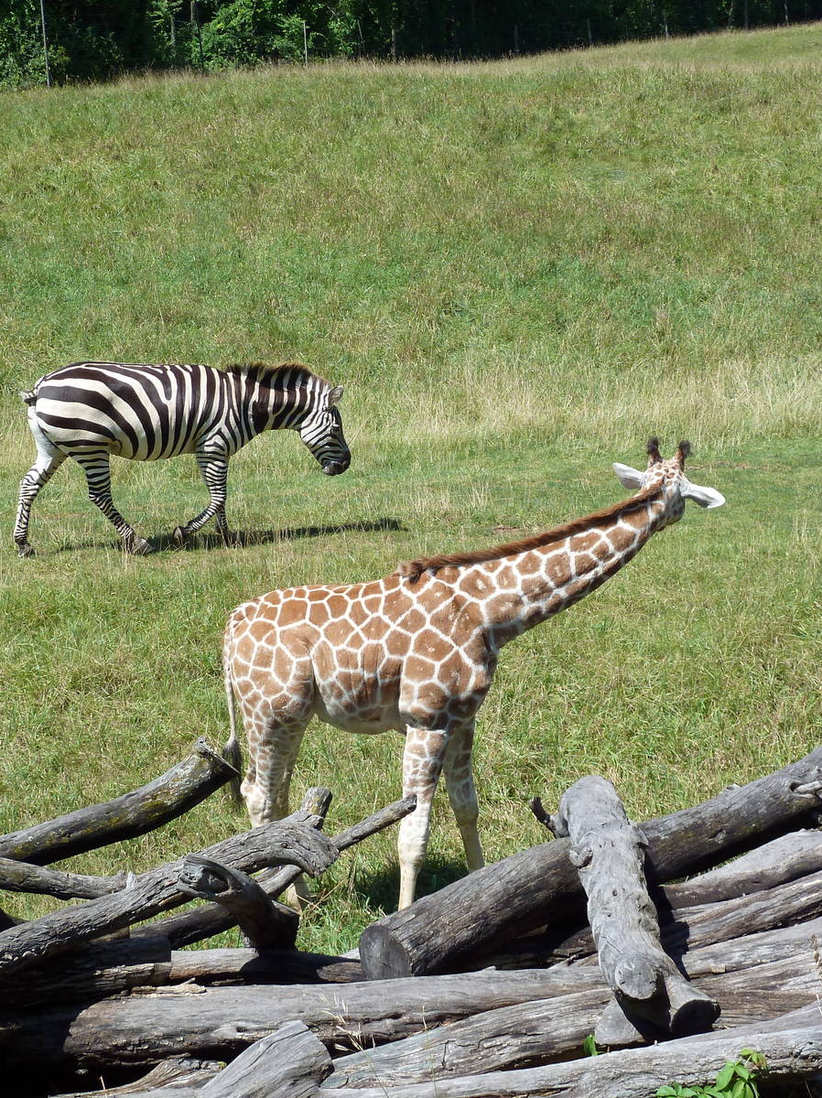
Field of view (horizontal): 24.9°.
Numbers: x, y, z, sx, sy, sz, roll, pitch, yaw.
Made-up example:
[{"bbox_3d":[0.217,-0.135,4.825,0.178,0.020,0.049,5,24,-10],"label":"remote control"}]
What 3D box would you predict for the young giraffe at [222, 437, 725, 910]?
[{"bbox_3d":[0.204,0.587,7.171,1.884,1.996,0.500,-1,11,9],"label":"young giraffe"}]

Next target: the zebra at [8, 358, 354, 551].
[{"bbox_3d":[-1.614,-0.658,13.028,2.367,1.343,0.500,-3,11,-4],"label":"zebra"}]

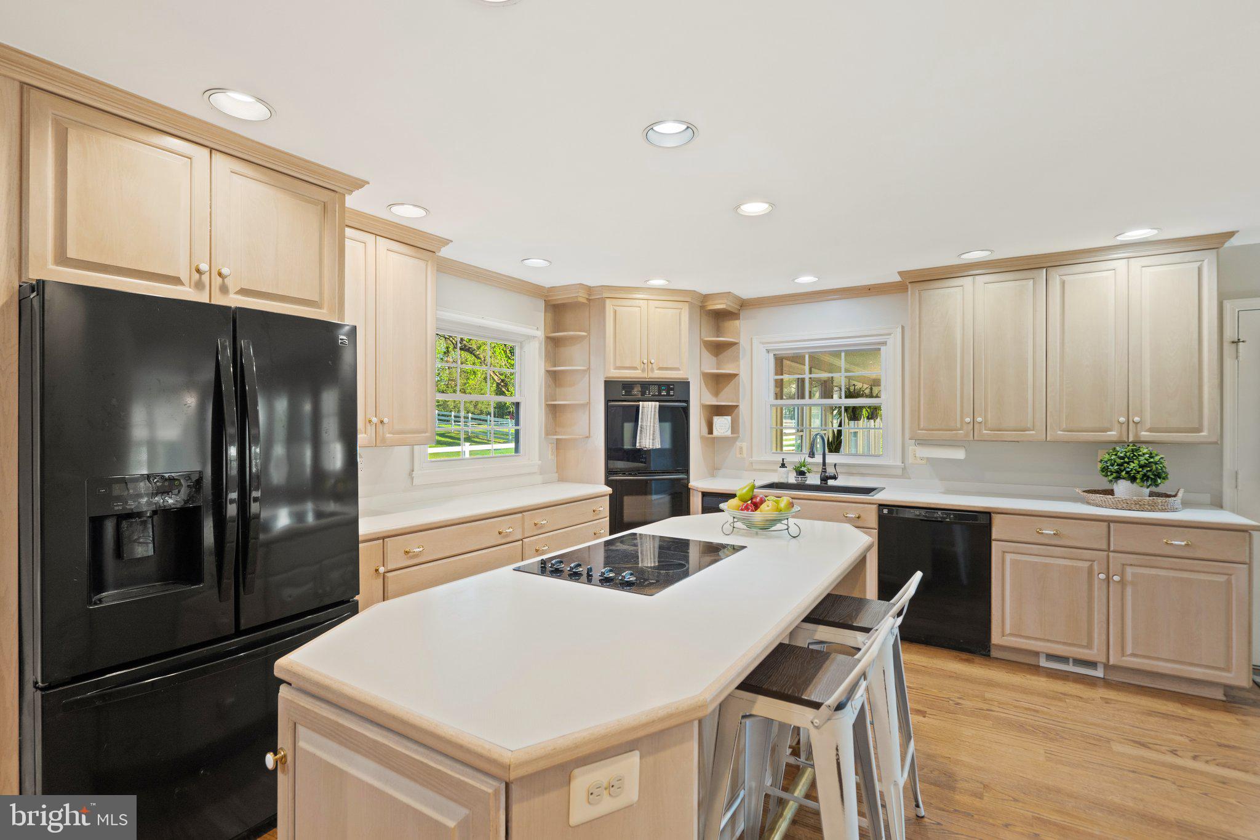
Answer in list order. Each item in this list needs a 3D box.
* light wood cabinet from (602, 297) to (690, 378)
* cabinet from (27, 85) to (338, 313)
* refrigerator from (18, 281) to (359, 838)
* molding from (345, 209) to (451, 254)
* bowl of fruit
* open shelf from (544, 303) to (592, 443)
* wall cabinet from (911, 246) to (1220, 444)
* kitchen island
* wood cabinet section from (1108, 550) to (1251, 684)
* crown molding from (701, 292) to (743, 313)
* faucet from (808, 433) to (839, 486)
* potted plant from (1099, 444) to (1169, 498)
[{"bbox_3d":[0.072,-0.635,4.655,0.690,0.635,0.600,0,0,-14],"label":"light wood cabinet"},{"bbox_3d":[-1.719,-0.671,2.131,0.642,0.555,0.935,0,0,33],"label":"cabinet"},{"bbox_3d":[-1.616,0.531,2.054,0.760,1.814,0.899,0,0,32],"label":"refrigerator"},{"bbox_3d":[-1.229,-0.959,2.849,0.095,0.082,0.735,0,0,32],"label":"molding"},{"bbox_3d":[0.581,0.390,2.491,0.356,0.237,0.350,0,0,0],"label":"bowl of fruit"},{"bbox_3d":[-0.500,-0.395,4.410,0.340,1.087,0.170,0,0,33],"label":"open shelf"},{"bbox_3d":[2.606,-0.397,3.526,1.487,1.048,0.315,0,0,32],"label":"wall cabinet"},{"bbox_3d":[0.174,0.970,2.017,1.015,0.914,2.375,0,0,33],"label":"kitchen island"},{"bbox_3d":[2.957,1.009,3.127,0.538,0.609,0.590,0,0,32],"label":"wood cabinet section"},{"bbox_3d":[0.748,-0.937,4.580,0.260,0.115,0.370,0,0,30],"label":"crown molding"},{"bbox_3d":[1.454,0.300,4.202,0.140,0.405,0.260,0,0,41],"label":"faucet"},{"bbox_3d":[2.832,0.305,3.149,0.300,0.358,0.300,0,0,32],"label":"potted plant"}]

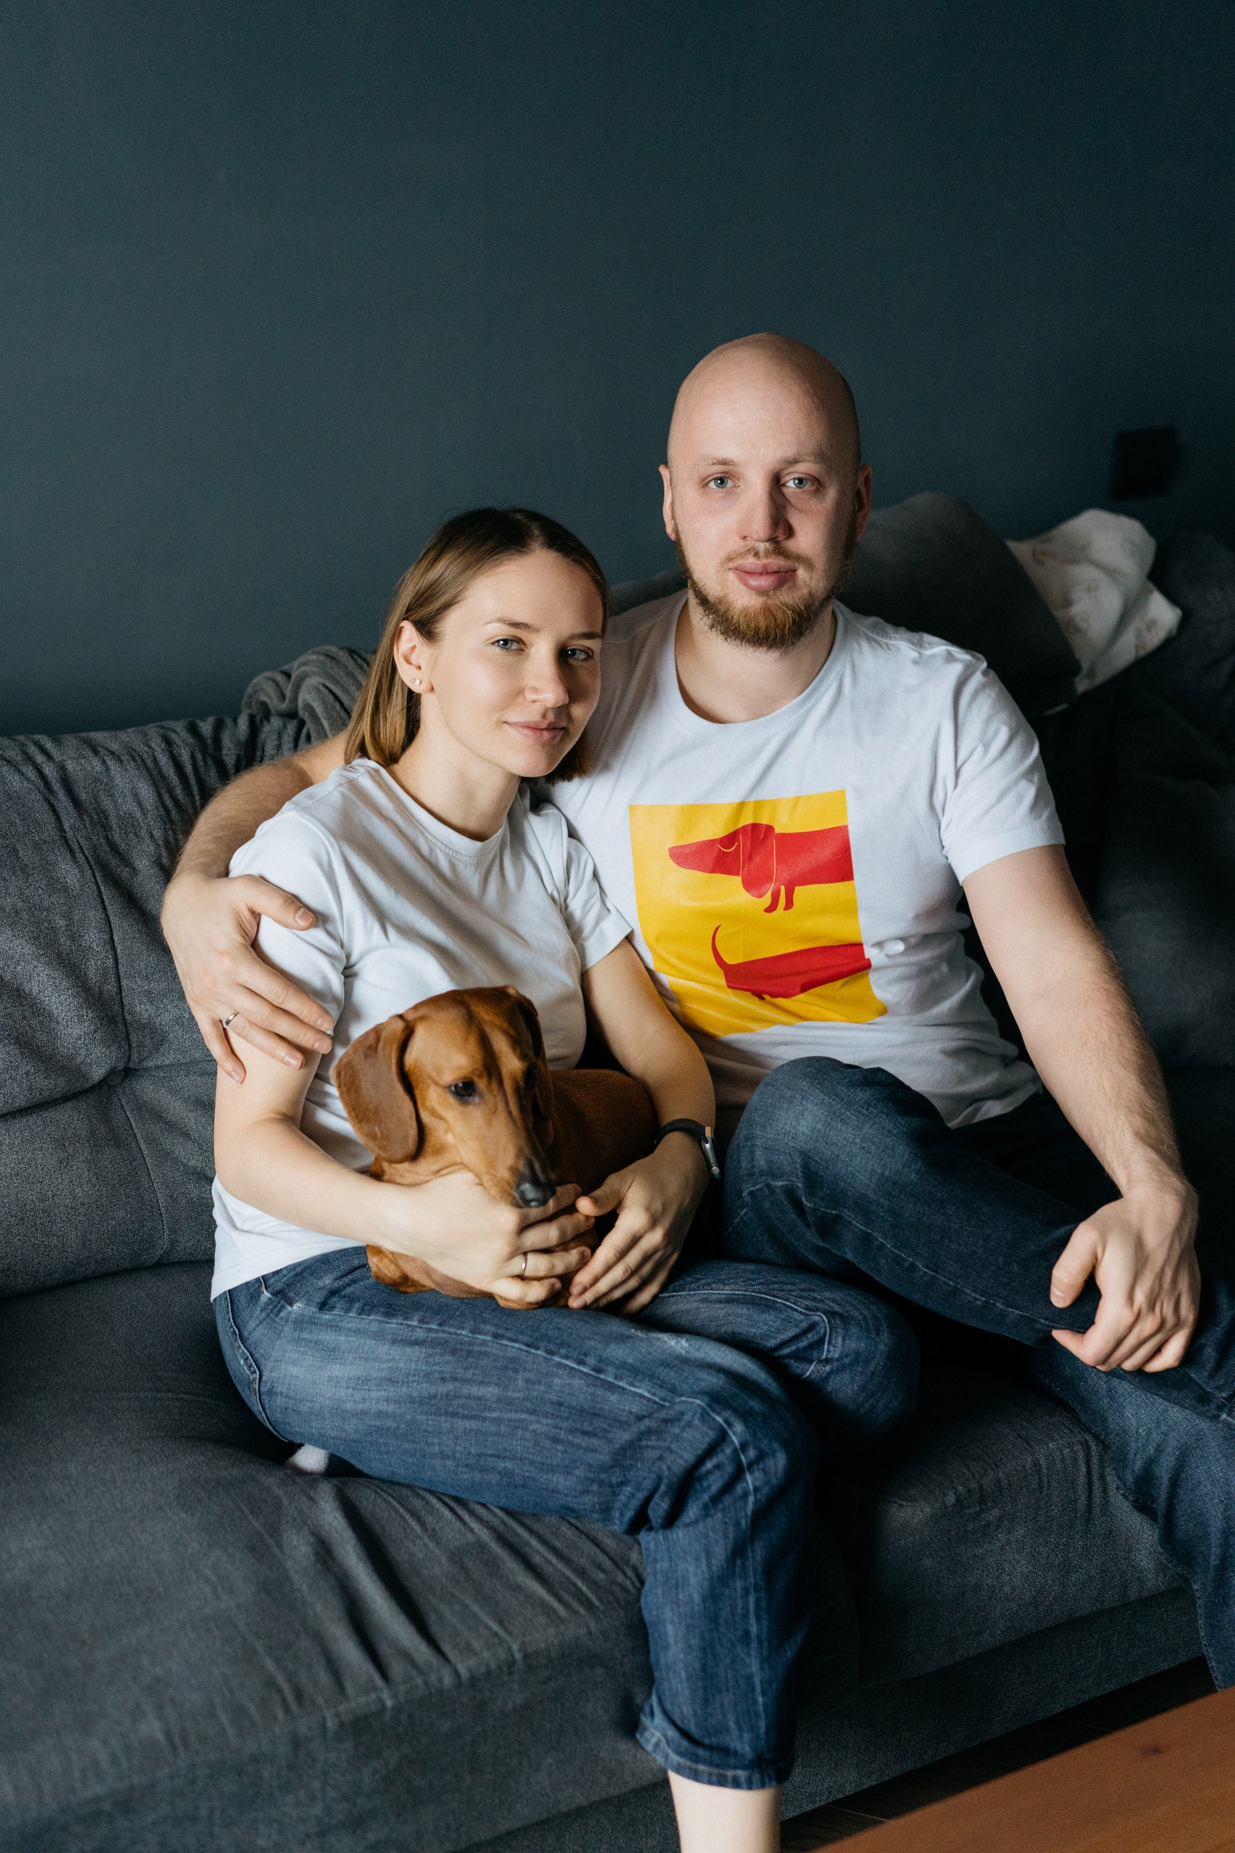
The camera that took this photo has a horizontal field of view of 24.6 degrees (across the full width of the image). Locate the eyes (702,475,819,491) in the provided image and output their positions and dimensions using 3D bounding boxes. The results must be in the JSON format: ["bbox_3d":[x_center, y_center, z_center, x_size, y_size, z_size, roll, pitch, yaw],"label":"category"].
[{"bbox_3d":[0.115,-0.358,2.286,0.091,0.014,0.022,0,10,3],"label":"eyes"}]

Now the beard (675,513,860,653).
[{"bbox_3d":[0.123,-0.282,2.320,0.152,0.110,0.110,0,10,3],"label":"beard"}]

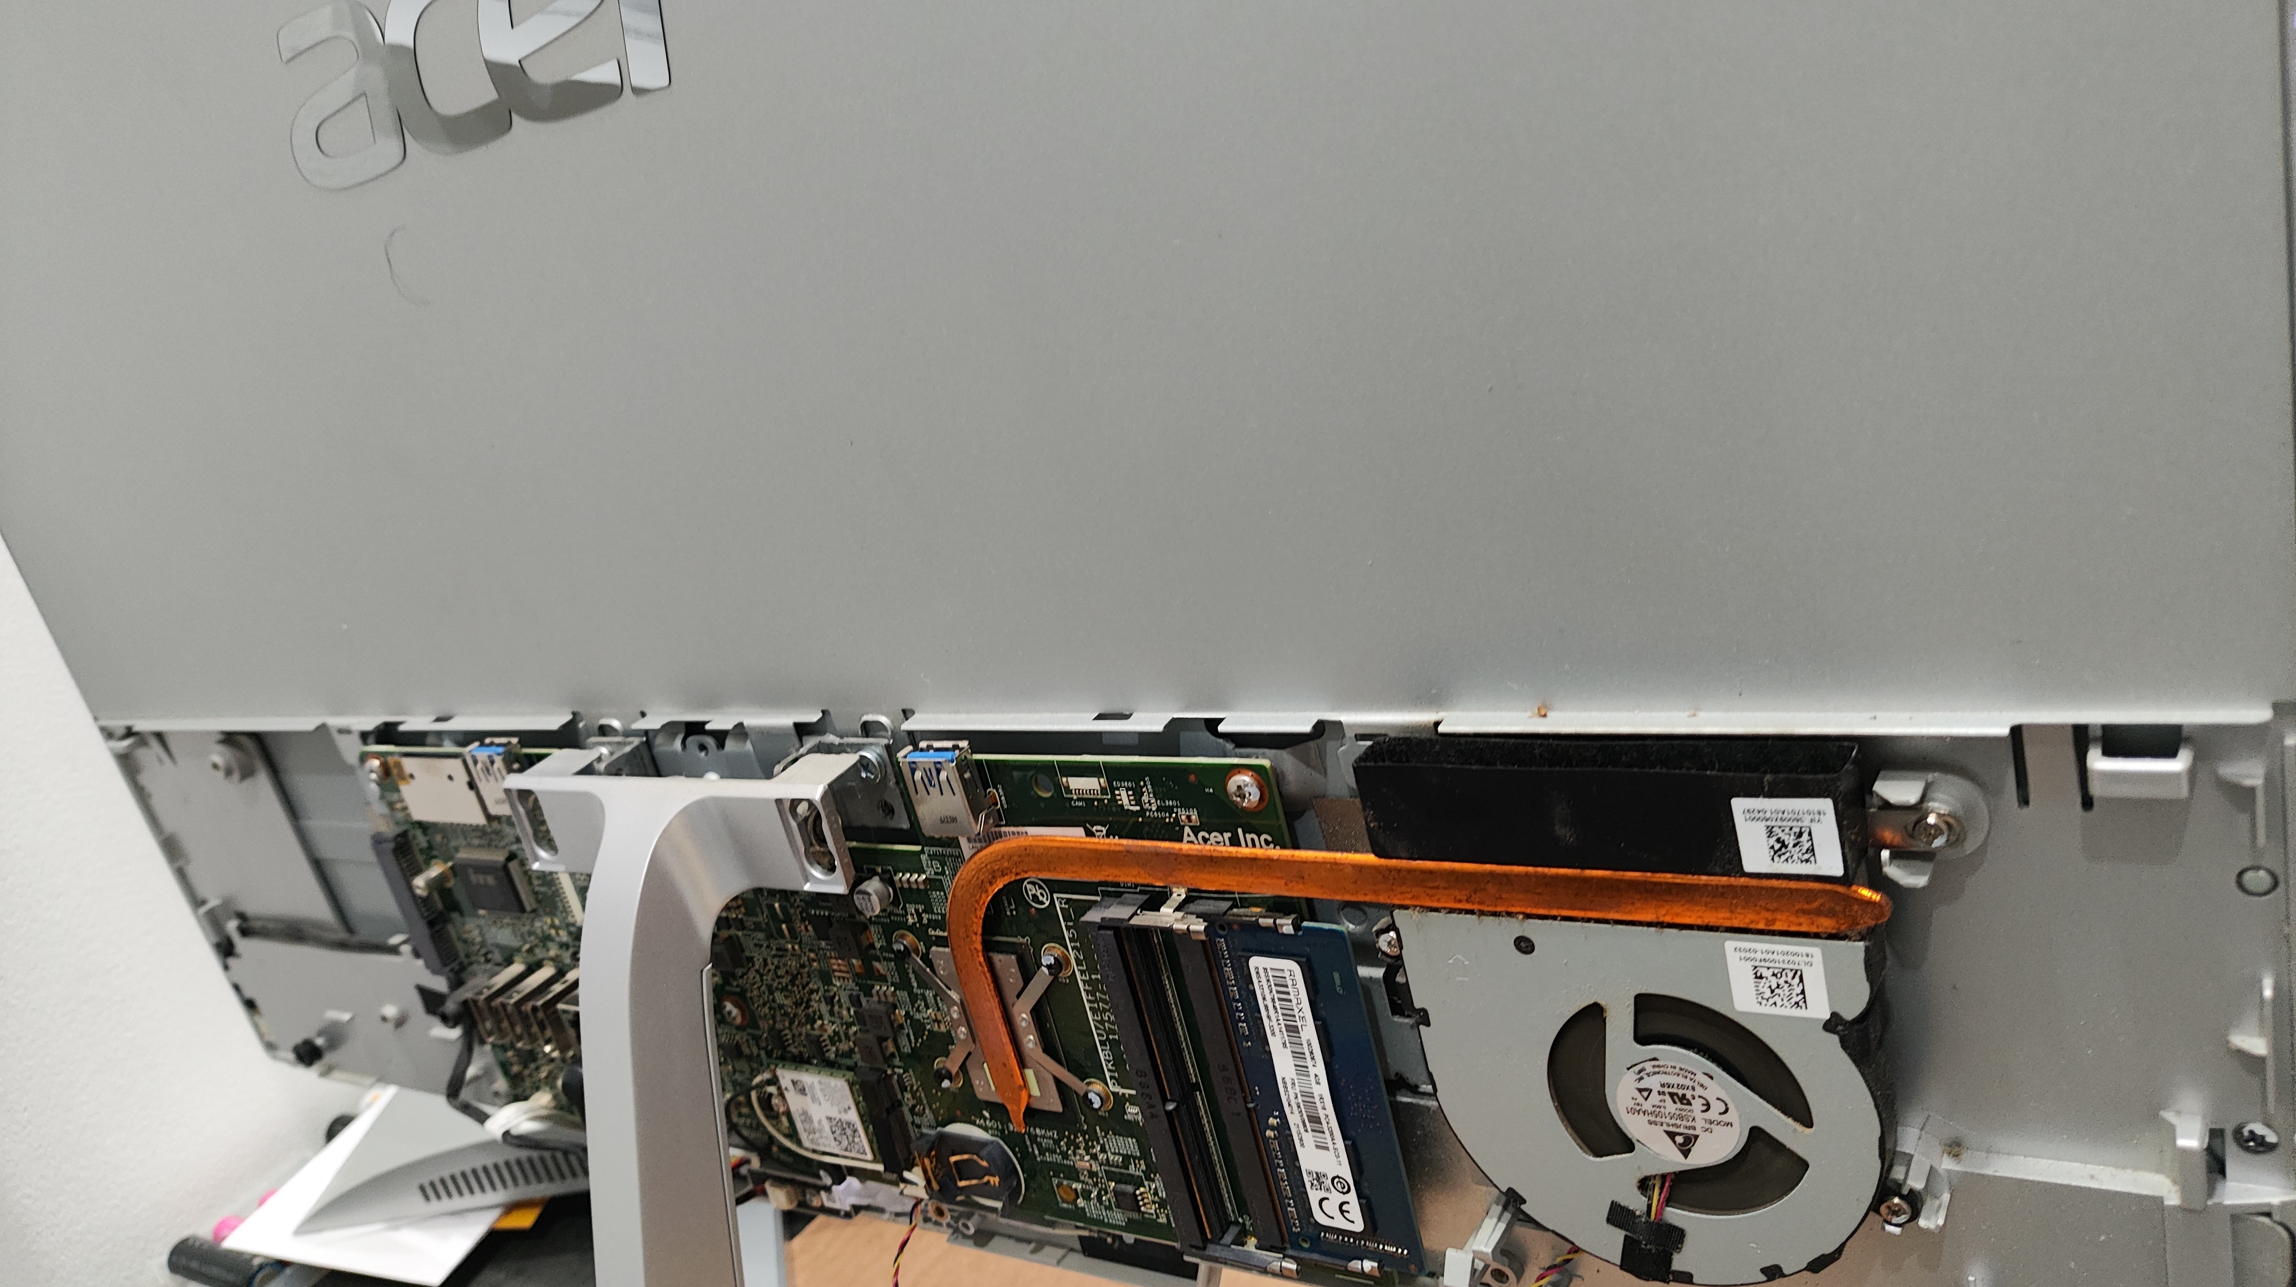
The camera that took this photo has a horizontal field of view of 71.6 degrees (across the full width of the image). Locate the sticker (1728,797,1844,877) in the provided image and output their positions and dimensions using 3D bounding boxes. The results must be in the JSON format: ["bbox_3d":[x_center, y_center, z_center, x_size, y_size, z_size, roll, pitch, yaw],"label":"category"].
[{"bbox_3d":[0.083,0.025,0.207,0.012,0.011,0.001,-2,23,34],"label":"sticker"}]

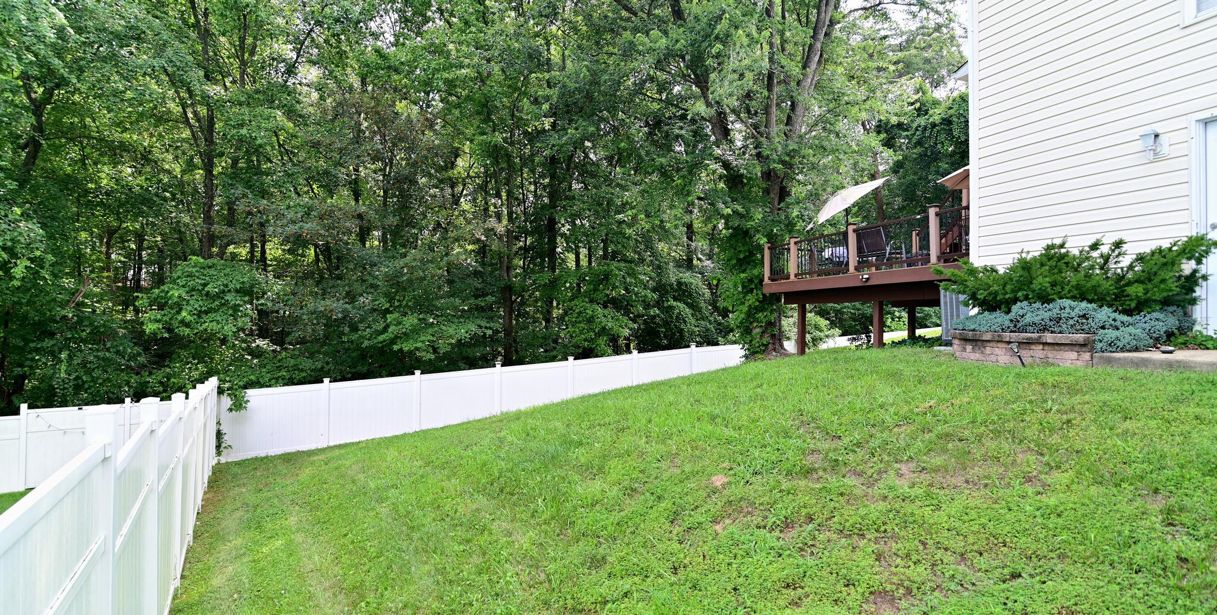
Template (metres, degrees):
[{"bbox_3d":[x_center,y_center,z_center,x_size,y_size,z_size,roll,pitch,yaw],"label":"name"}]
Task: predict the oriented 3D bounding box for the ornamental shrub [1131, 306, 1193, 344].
[{"bbox_3d":[4.990,0.165,4.870,0.500,0.350,0.450,1,-1,-21],"label":"ornamental shrub"}]

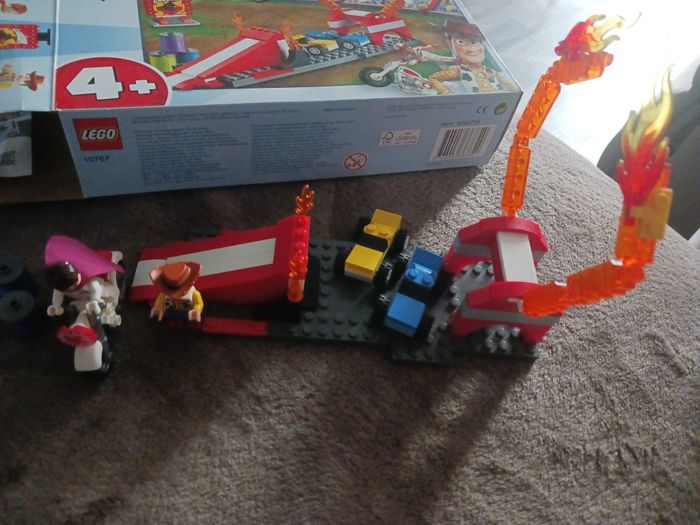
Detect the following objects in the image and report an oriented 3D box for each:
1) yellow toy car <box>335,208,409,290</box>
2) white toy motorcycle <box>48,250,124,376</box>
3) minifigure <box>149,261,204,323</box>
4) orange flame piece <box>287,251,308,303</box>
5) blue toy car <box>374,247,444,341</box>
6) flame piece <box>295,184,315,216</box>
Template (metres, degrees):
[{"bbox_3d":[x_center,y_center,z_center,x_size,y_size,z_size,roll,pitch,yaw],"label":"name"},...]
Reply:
[{"bbox_3d":[0.013,-0.009,0.311,0.029,0.018,0.049,23,47,5],"label":"yellow toy car"},{"bbox_3d":[-0.118,0.020,0.250,0.027,0.043,0.059,2,54,-10],"label":"white toy motorcycle"},{"bbox_3d":[-0.080,0.016,0.253,0.023,0.045,0.021,1,54,-11],"label":"minifigure"},{"bbox_3d":[-0.024,0.008,0.257,0.009,0.042,0.008,6,54,-7],"label":"orange flame piece"},{"bbox_3d":[0.034,0.015,0.292,0.029,0.018,0.049,23,53,6],"label":"blue toy car"},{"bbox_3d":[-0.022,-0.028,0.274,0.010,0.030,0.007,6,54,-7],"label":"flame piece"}]

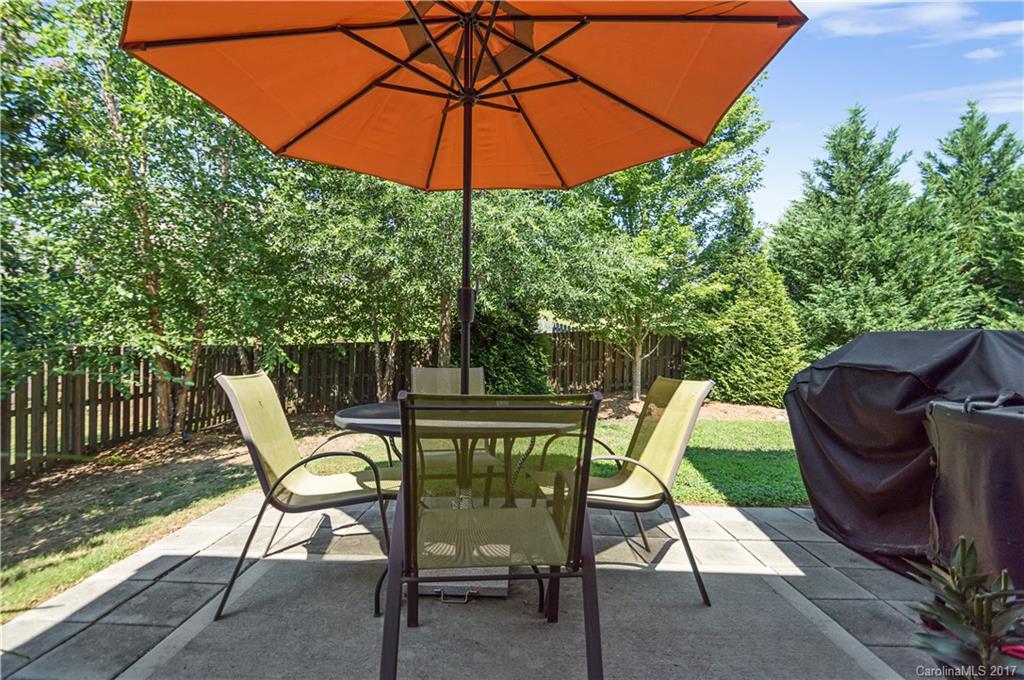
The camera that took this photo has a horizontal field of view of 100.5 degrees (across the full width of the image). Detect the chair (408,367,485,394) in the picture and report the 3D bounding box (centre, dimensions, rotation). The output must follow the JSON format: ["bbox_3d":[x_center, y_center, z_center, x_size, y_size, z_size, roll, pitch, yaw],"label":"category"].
[{"bbox_3d":[-0.351,0.652,2.564,0.570,0.945,0.720,1,-2,-14],"label":"chair"}]

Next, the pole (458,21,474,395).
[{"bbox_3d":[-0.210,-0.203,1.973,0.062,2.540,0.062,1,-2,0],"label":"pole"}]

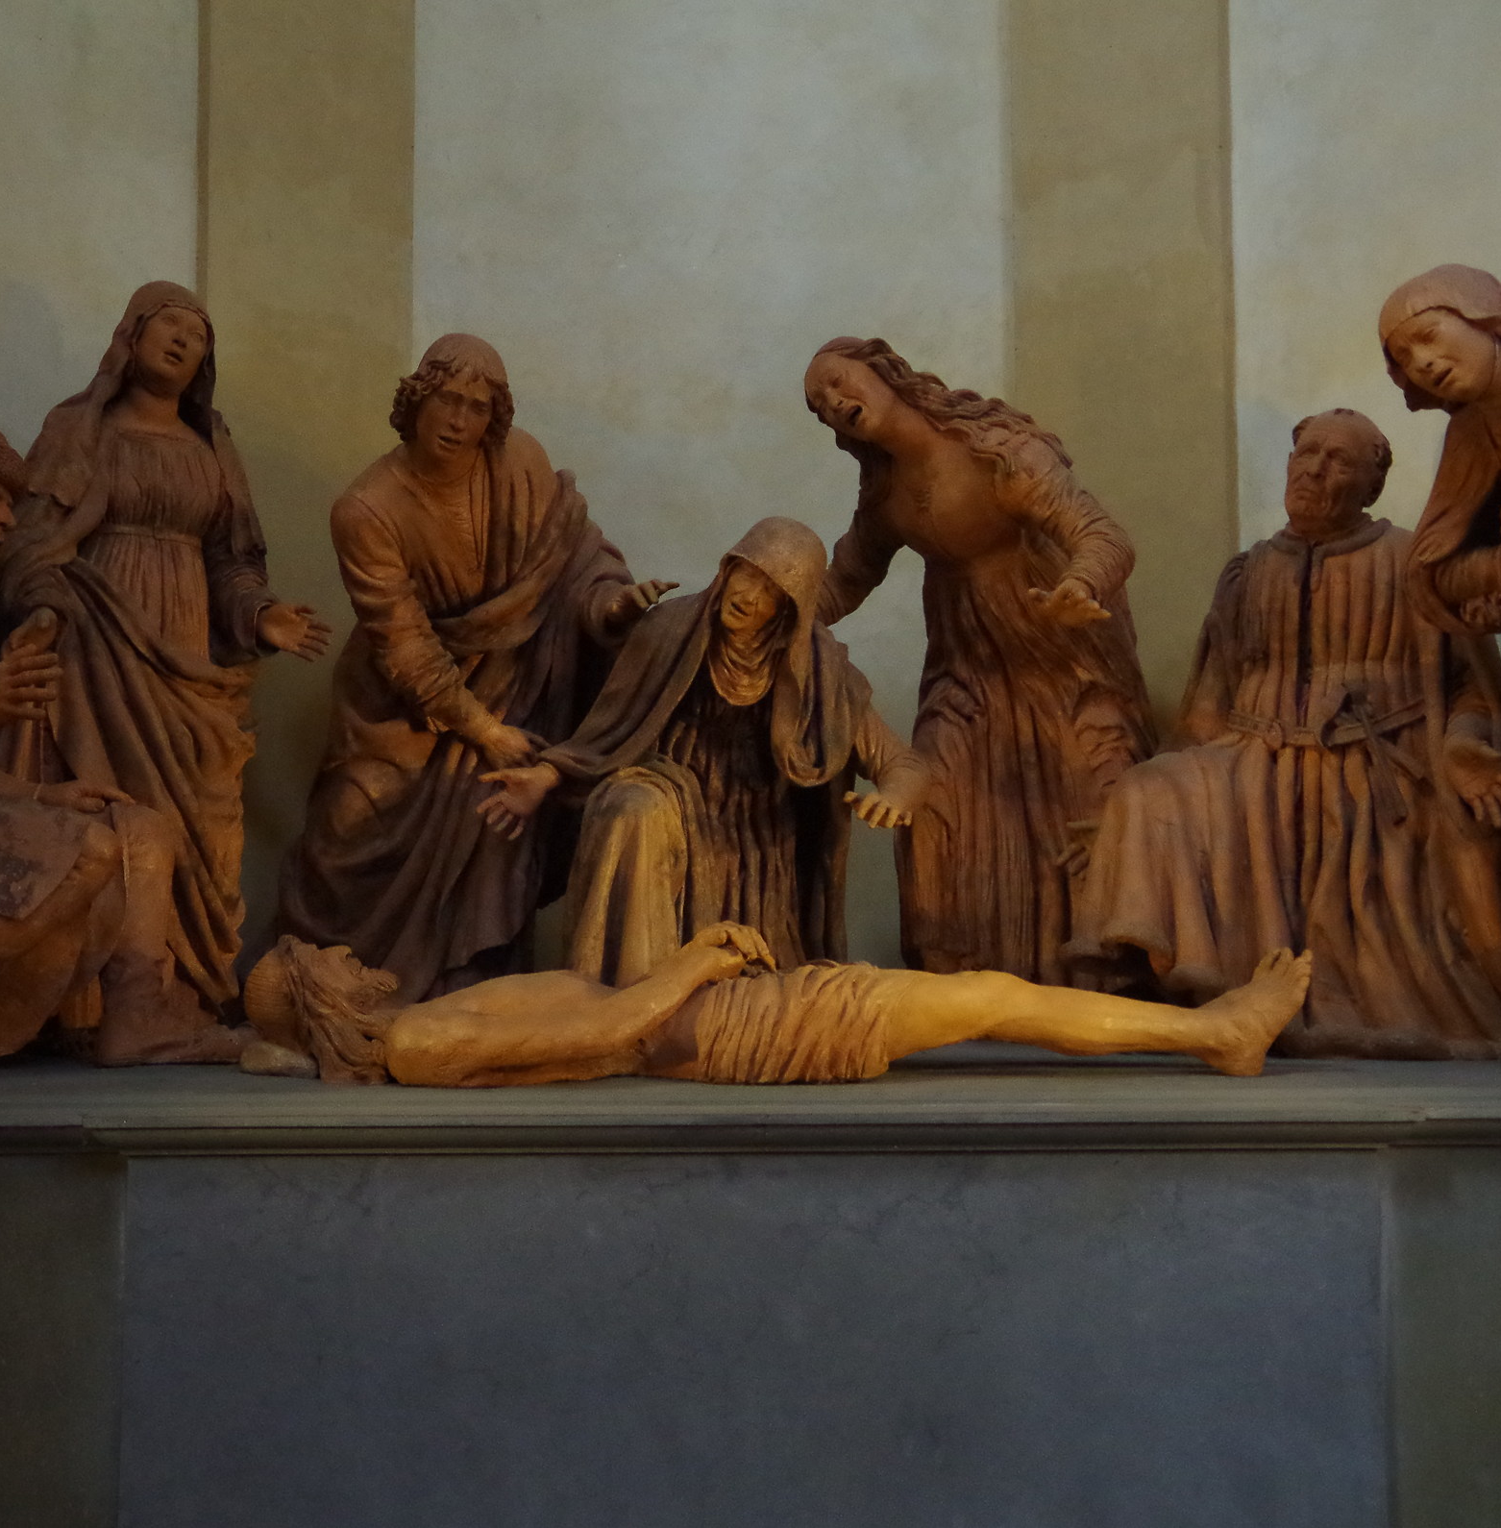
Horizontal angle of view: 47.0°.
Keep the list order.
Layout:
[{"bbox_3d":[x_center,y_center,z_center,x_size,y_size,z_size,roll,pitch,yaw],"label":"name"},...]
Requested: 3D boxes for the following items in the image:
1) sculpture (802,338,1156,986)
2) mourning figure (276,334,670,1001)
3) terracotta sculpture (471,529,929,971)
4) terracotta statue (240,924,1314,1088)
[{"bbox_3d":[0.491,-0.169,3.693,0.680,1.450,0.600,-1,-3,18],"label":"sculpture"},{"bbox_3d":[-0.554,-0.140,3.461,0.740,1.380,0.660,1,-3,-18],"label":"mourning figure"},{"bbox_3d":[-0.098,0.026,3.423,0.840,1.040,0.660,-1,-3,12],"label":"terracotta sculpture"},{"bbox_3d":[0.041,0.391,2.924,1.770,0.260,0.480,0,-3,0],"label":"terracotta statue"}]

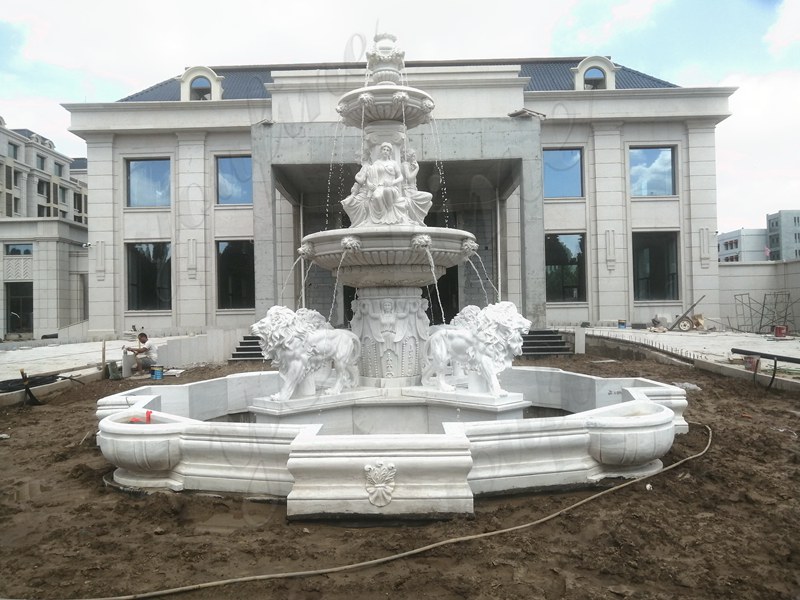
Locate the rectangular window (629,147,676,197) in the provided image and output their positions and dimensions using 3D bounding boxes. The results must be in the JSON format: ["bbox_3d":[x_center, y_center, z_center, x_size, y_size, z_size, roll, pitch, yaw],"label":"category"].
[{"bbox_3d":[10.734,-5.454,25.465,1.930,2.080,0.200,-1,-1,1],"label":"rectangular window"}]

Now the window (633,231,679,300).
[{"bbox_3d":[10.785,-1.448,25.366,1.930,2.920,0.200,-1,-1,1],"label":"window"}]

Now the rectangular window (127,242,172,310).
[{"bbox_3d":[-10.836,-1.019,26.045,1.850,2.850,0.250,-1,-1,1],"label":"rectangular window"}]

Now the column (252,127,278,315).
[{"bbox_3d":[-5.153,-2.766,22.770,0.780,7.800,0.750,-1,-1,1],"label":"column"}]

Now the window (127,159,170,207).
[{"bbox_3d":[-10.833,-5.047,25.810,1.930,2.070,0.200,-1,-1,1],"label":"window"}]

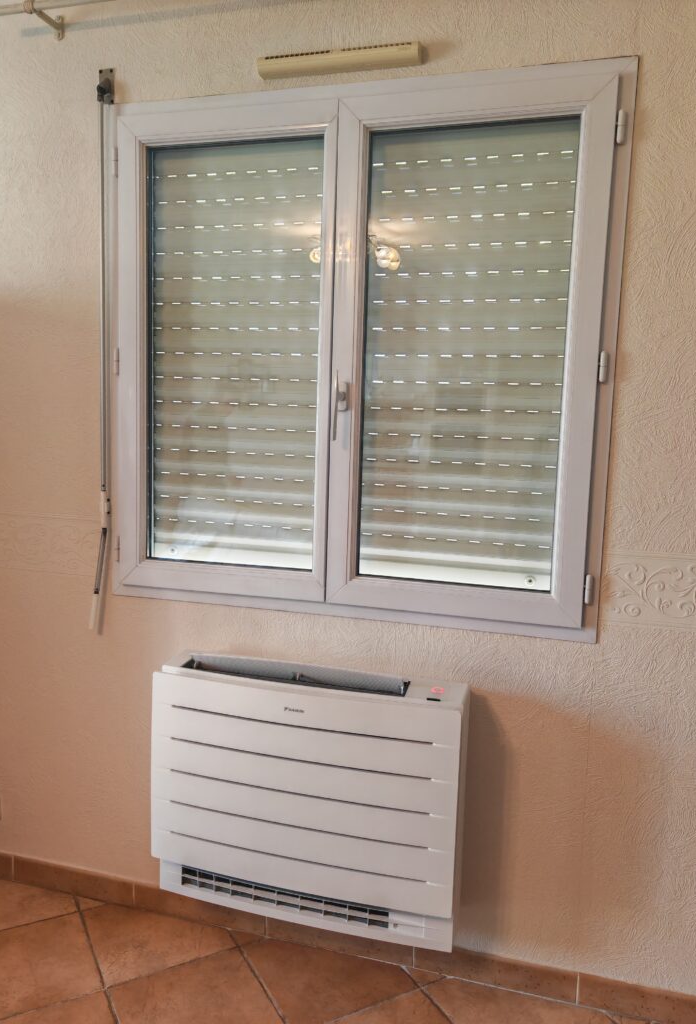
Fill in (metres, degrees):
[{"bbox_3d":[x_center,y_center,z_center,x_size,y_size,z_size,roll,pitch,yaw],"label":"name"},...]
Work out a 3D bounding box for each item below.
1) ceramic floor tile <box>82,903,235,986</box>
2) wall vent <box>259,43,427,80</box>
[{"bbox_3d":[-0.526,1.136,2.180,0.340,0.010,0.340,-2,8,-29],"label":"ceramic floor tile"},{"bbox_3d":[-0.025,-1.044,1.844,0.388,0.047,0.042,4,7,16],"label":"wall vent"}]

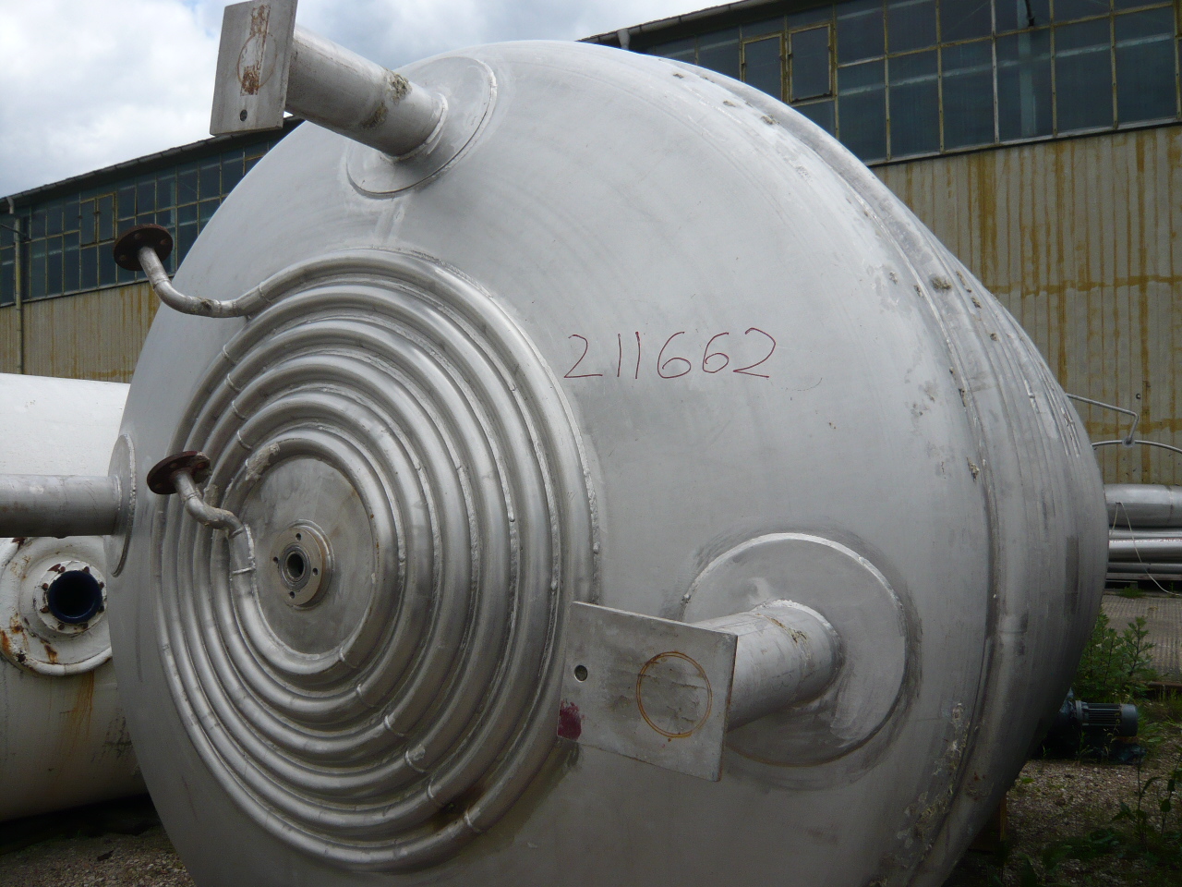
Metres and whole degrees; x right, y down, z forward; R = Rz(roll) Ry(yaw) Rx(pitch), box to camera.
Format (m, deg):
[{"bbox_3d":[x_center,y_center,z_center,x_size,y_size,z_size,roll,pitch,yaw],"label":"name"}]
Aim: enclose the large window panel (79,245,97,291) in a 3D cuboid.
[{"bbox_3d":[-9.660,-3.358,18.367,0.565,0.797,0.050,-1,0,29],"label":"large window panel"}]

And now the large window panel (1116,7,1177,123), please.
[{"bbox_3d":[5.566,-3.782,9.591,0.565,1.166,0.050,-1,0,29],"label":"large window panel"}]

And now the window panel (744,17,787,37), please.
[{"bbox_3d":[2.121,-5.046,11.604,0.565,0.250,0.050,-1,0,29],"label":"window panel"}]

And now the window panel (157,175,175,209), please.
[{"bbox_3d":[-7.622,-4.516,17.172,0.565,0.577,0.050,-1,0,29],"label":"window panel"}]

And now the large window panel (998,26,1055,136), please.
[{"bbox_3d":[4.619,-3.816,10.172,0.565,1.166,0.050,-1,0,29],"label":"large window panel"}]

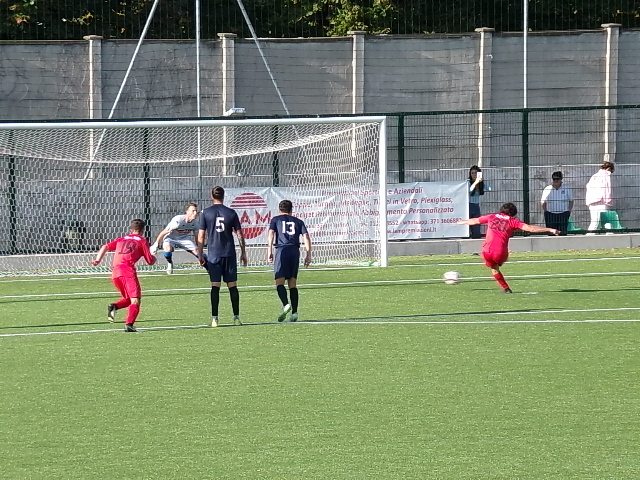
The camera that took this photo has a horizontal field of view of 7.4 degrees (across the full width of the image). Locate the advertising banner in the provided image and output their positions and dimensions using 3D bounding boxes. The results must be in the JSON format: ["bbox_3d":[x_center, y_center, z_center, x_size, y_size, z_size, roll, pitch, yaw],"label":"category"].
[{"bbox_3d":[0.478,-0.492,88.972,5.100,1.050,0.050,-2,2,-28],"label":"advertising banner"}]

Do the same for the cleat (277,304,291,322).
[{"bbox_3d":[-0.462,0.963,64.650,0.100,0.280,0.120,0,41,-32],"label":"cleat"}]

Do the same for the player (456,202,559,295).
[{"bbox_3d":[2.776,0.122,72.700,1.500,1.330,0.850,-1,2,-12],"label":"player"}]

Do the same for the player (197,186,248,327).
[{"bbox_3d":[-1.256,0.217,63.800,0.650,1.810,0.420,-1,2,3],"label":"player"}]

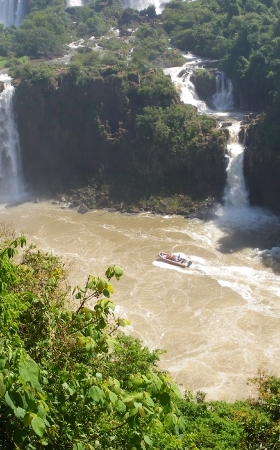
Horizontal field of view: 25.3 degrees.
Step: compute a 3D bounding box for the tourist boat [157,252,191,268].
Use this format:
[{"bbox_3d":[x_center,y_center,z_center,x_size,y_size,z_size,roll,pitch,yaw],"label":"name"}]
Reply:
[{"bbox_3d":[8.790,8.790,154.501,8.500,1.600,2.600,19,29,29],"label":"tourist boat"}]

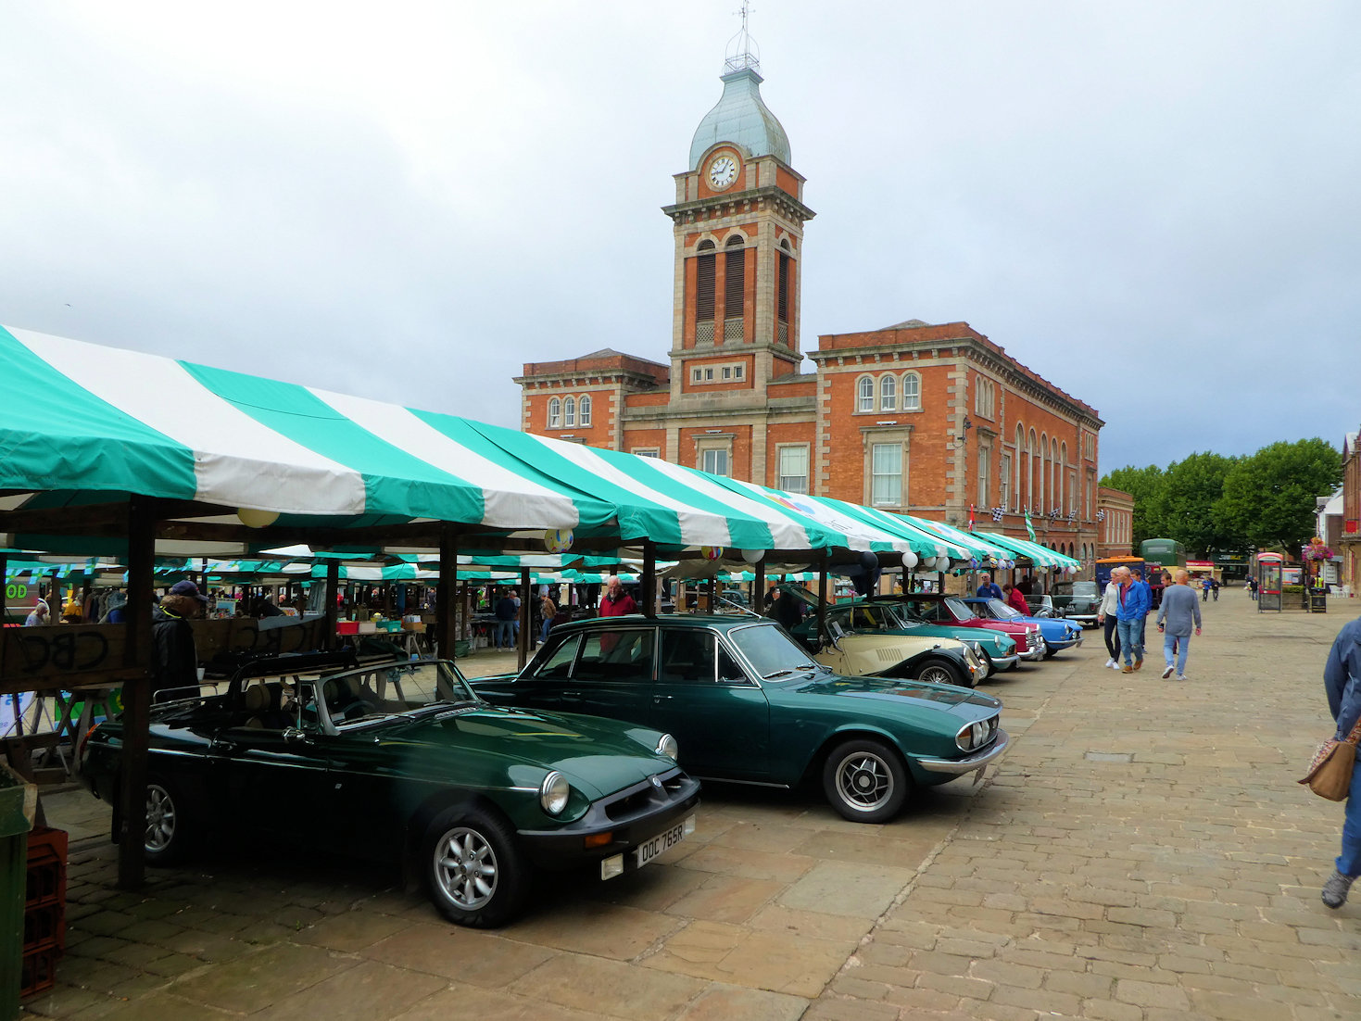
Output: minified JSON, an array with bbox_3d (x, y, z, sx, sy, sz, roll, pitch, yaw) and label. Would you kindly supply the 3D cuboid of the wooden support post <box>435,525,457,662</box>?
[{"bbox_3d":[-1.783,1.113,7.136,0.100,2.180,0.100,1,-1,33],"label":"wooden support post"}]

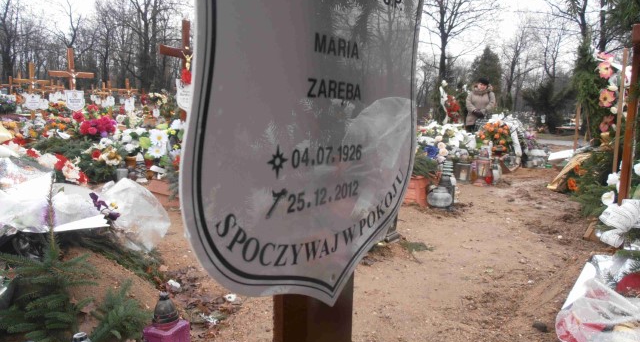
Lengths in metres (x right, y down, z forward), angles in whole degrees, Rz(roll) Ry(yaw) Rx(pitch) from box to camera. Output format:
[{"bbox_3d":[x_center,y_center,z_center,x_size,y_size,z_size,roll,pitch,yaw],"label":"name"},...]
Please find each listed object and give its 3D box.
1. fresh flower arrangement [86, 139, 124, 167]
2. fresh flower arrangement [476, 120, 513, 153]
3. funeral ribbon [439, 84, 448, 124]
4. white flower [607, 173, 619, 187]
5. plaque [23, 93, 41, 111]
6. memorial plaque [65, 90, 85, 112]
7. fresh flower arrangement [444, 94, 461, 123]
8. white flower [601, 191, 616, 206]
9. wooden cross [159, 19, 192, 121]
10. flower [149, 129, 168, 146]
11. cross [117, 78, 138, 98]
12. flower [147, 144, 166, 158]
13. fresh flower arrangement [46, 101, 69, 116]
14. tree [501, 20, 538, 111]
[{"bbox_3d":[-1.523,-0.124,3.150,0.280,0.200,0.250,-4,9,-27],"label":"fresh flower arrangement"},{"bbox_3d":[1.848,-0.365,4.700,0.380,0.360,0.320,4,9,20],"label":"fresh flower arrangement"},{"bbox_3d":[2.227,-1.217,8.000,0.170,0.720,0.100,2,9,12],"label":"funeral ribbon"},{"bbox_3d":[1.483,0.048,2.250,0.062,0.070,0.060,5,9,30],"label":"white flower"},{"bbox_3d":[-5.322,-1.266,8.200,0.310,0.340,0.030,-7,10,-40],"label":"plaque"},{"bbox_3d":[-3.541,-1.017,6.400,0.280,0.310,0.025,-4,10,-29],"label":"memorial plaque"},{"bbox_3d":[2.688,-1.248,9.000,0.350,0.570,0.300,1,8,10],"label":"fresh flower arrangement"},{"bbox_3d":[1.431,0.136,2.200,0.078,0.070,0.065,5,9,30],"label":"white flower"},{"bbox_3d":[-1.324,-0.947,4.400,0.600,1.170,0.100,-4,11,-42],"label":"wooden cross"},{"bbox_3d":[-1.165,-0.242,3.200,0.135,0.115,0.060,-3,9,-21],"label":"flower"},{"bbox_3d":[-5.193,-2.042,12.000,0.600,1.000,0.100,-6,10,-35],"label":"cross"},{"bbox_3d":[-1.179,-0.148,3.200,0.135,0.105,0.060,-3,9,-21],"label":"flower"},{"bbox_3d":[-4.733,-1.127,8.000,0.420,0.270,0.360,-4,10,-30],"label":"fresh flower arrangement"},{"bbox_3d":[13.421,-6.998,30.000,2.800,6.400,2.800,0,8,0],"label":"tree"}]

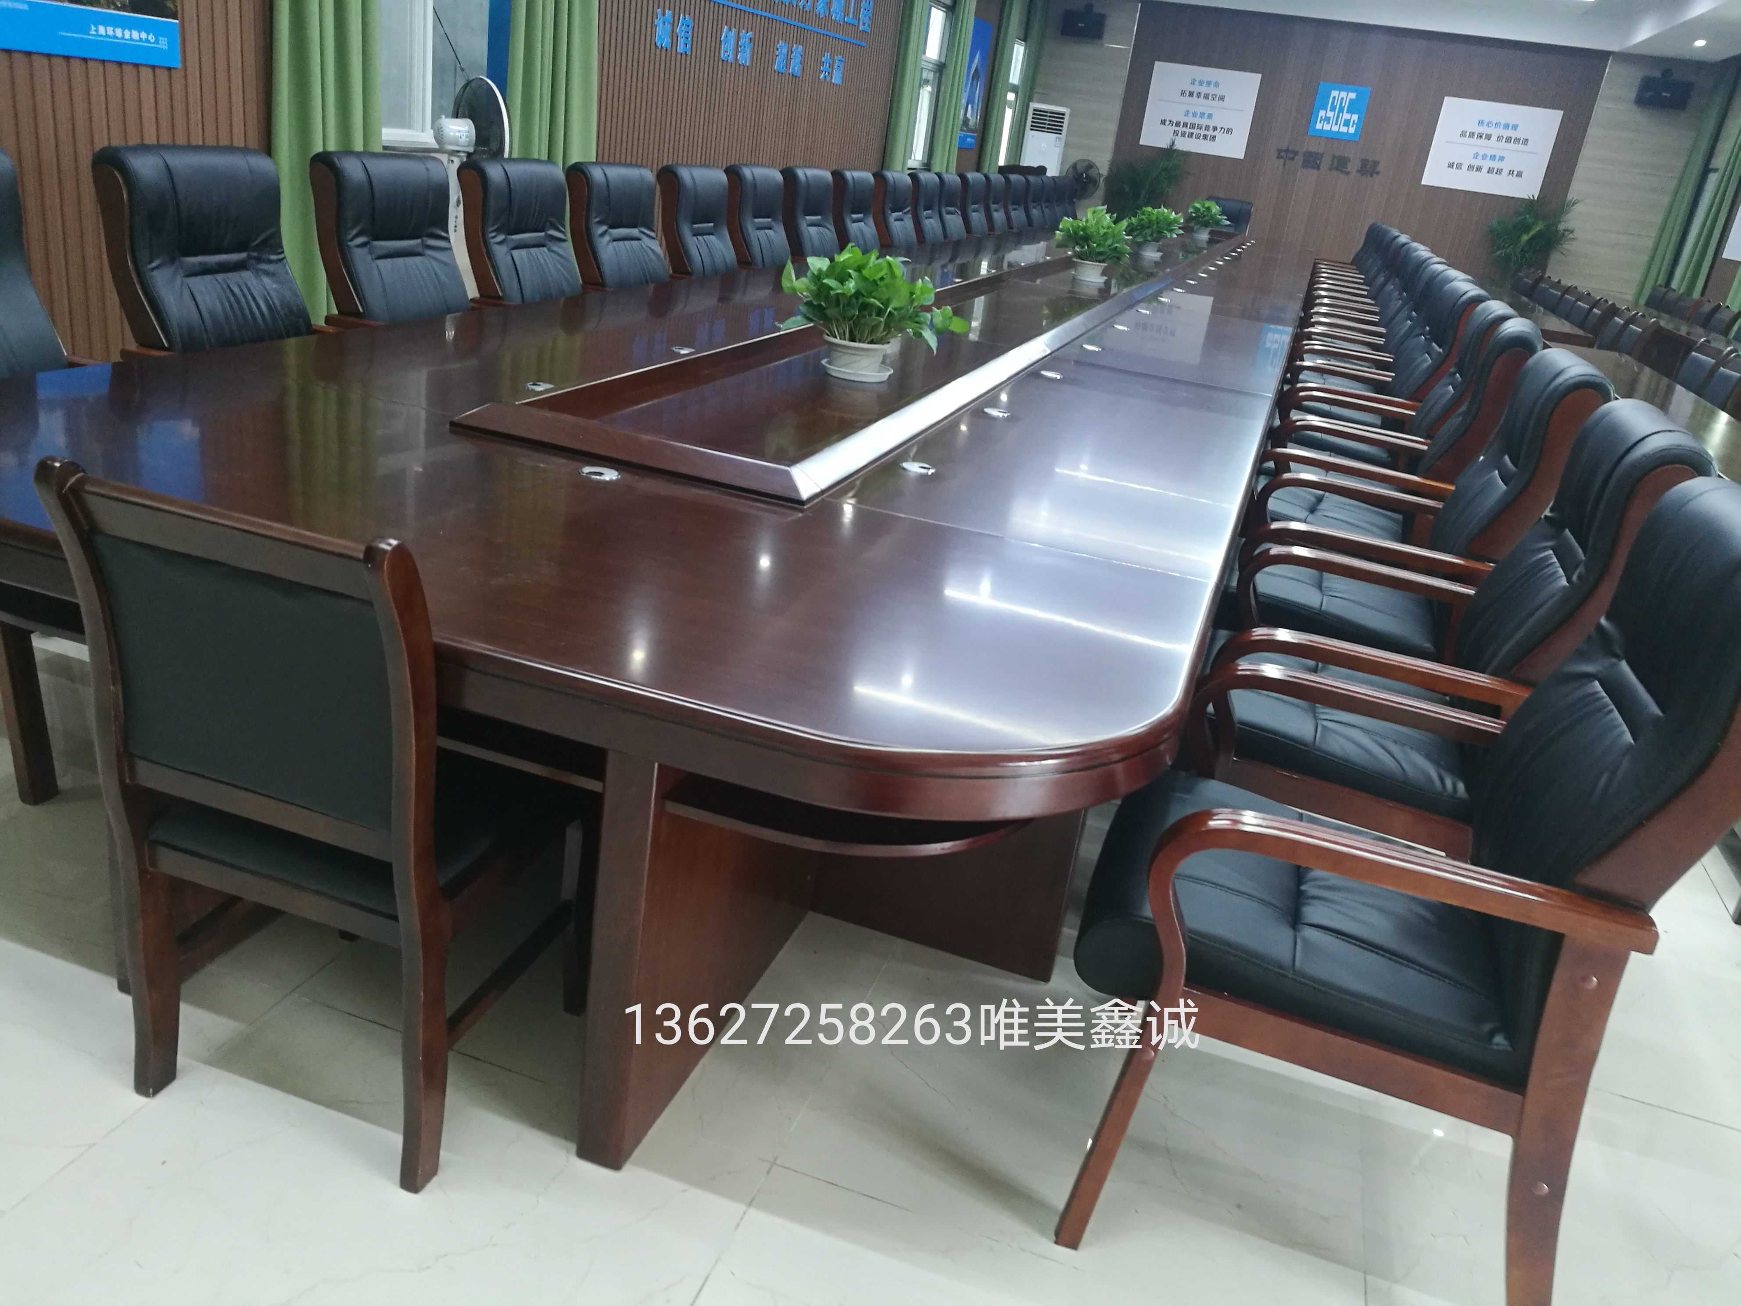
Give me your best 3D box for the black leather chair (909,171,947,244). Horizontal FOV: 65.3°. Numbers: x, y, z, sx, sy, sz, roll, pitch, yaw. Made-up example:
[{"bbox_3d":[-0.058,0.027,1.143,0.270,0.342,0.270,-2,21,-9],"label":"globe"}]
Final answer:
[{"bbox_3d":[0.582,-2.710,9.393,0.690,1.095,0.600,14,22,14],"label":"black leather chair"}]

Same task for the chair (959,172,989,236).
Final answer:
[{"bbox_3d":[1.013,-3.142,10.653,0.690,1.095,0.600,14,22,14],"label":"chair"}]

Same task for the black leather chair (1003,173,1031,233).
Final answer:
[{"bbox_3d":[1.422,-3.501,11.649,0.680,1.100,0.610,14,22,14],"label":"black leather chair"}]

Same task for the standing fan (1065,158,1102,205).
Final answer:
[{"bbox_3d":[2.324,-4.899,15.306,0.440,1.270,0.400,5,21,-7],"label":"standing fan"}]

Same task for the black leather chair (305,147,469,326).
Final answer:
[{"bbox_3d":[-1.237,-0.881,4.064,0.690,1.095,0.600,14,22,14],"label":"black leather chair"}]

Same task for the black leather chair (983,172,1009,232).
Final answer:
[{"bbox_3d":[1.243,-3.374,11.328,0.690,1.095,0.600,14,22,14],"label":"black leather chair"}]

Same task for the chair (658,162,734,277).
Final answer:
[{"bbox_3d":[-0.551,-1.526,5.902,0.680,1.100,0.610,14,22,14],"label":"chair"}]

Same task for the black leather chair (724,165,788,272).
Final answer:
[{"bbox_3d":[-0.337,-1.786,6.701,0.690,1.095,0.600,14,22,14],"label":"black leather chair"}]

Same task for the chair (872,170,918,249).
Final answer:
[{"bbox_3d":[0.337,-2.463,8.673,0.690,1.095,0.600,14,22,14],"label":"chair"}]

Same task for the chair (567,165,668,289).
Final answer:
[{"bbox_3d":[-0.777,-1.300,5.245,0.680,1.100,0.610,14,22,14],"label":"chair"}]

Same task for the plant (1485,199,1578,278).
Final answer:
[{"bbox_3d":[6.920,-4.059,14.462,0.860,1.510,0.820,14,22,14],"label":"plant"}]

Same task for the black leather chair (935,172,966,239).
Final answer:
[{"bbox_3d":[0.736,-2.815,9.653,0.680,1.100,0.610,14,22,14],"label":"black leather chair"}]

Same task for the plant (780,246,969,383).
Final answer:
[{"bbox_3d":[0.009,-0.874,3.446,0.490,0.325,0.440,14,22,14],"label":"plant"}]

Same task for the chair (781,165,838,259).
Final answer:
[{"bbox_3d":[-0.112,-2.012,7.359,0.690,1.095,0.600,14,22,14],"label":"chair"}]

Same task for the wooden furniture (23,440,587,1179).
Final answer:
[{"bbox_3d":[-0.676,0.179,1.831,0.455,0.905,0.560,14,22,14],"label":"wooden furniture"}]

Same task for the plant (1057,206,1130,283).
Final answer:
[{"bbox_3d":[1.161,-2.119,6.994,0.390,0.355,0.380,14,22,14],"label":"plant"}]

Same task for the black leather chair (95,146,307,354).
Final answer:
[{"bbox_3d":[-1.462,-0.655,3.407,0.690,1.095,0.600,14,22,14],"label":"black leather chair"}]

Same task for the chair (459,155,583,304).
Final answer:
[{"bbox_3d":[-0.990,-1.087,4.625,0.680,1.100,0.610,14,22,14],"label":"chair"}]

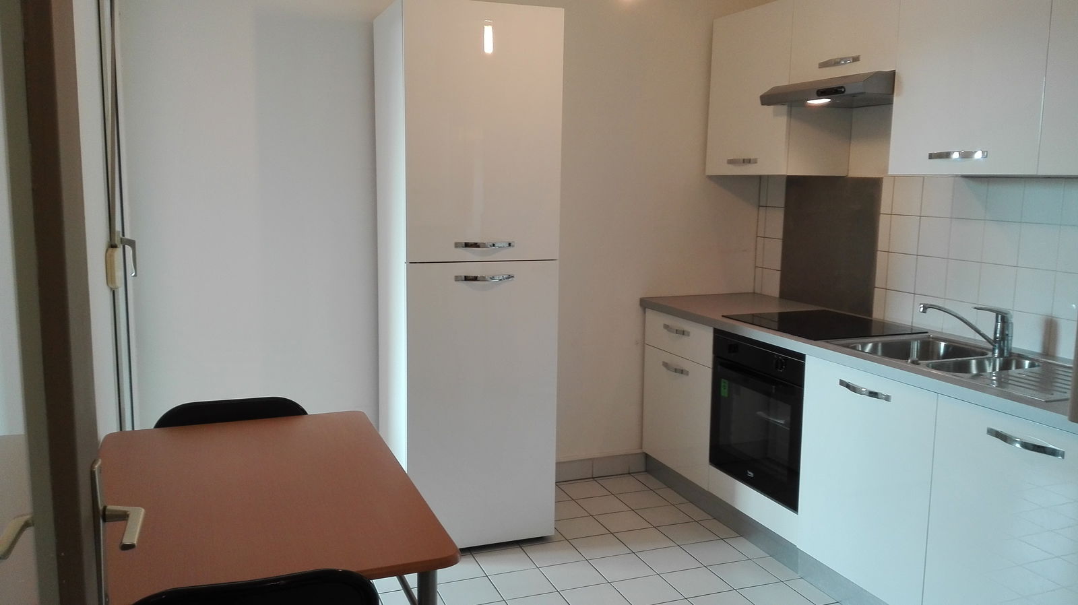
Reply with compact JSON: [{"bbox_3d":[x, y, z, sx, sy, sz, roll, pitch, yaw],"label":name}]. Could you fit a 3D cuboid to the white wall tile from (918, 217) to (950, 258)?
[{"bbox_3d":[1.547,-0.253,3.008,0.010,0.153,0.143,-1,9,-23],"label":"white wall tile"}]

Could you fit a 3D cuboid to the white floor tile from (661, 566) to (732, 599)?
[{"bbox_3d":[0.578,1.030,2.823,0.203,0.010,0.186,-1,9,-23],"label":"white floor tile"}]

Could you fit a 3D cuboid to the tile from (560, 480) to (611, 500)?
[{"bbox_3d":[0.221,0.912,3.722,0.200,0.010,0.181,-2,9,-21],"label":"tile"}]

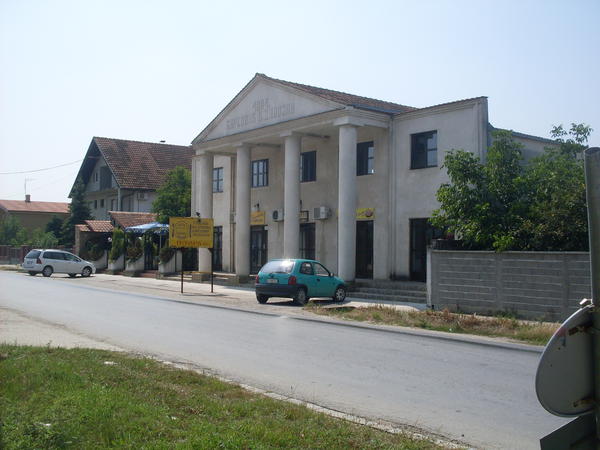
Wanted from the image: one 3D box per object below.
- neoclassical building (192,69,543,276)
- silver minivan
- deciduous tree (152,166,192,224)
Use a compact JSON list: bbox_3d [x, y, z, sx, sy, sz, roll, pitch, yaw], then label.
[{"bbox_3d":[3.403,-1.945,34.954,14.000,9.936,20.849,2,-2,-41],"label":"neoclassical building"},{"bbox_3d":[-14.600,2.320,40.200,1.760,1.560,4.420,-1,-4,37],"label":"silver minivan"},{"bbox_3d":[-8.069,-0.321,42.891,3.800,7.000,3.800,2,-2,-41],"label":"deciduous tree"}]

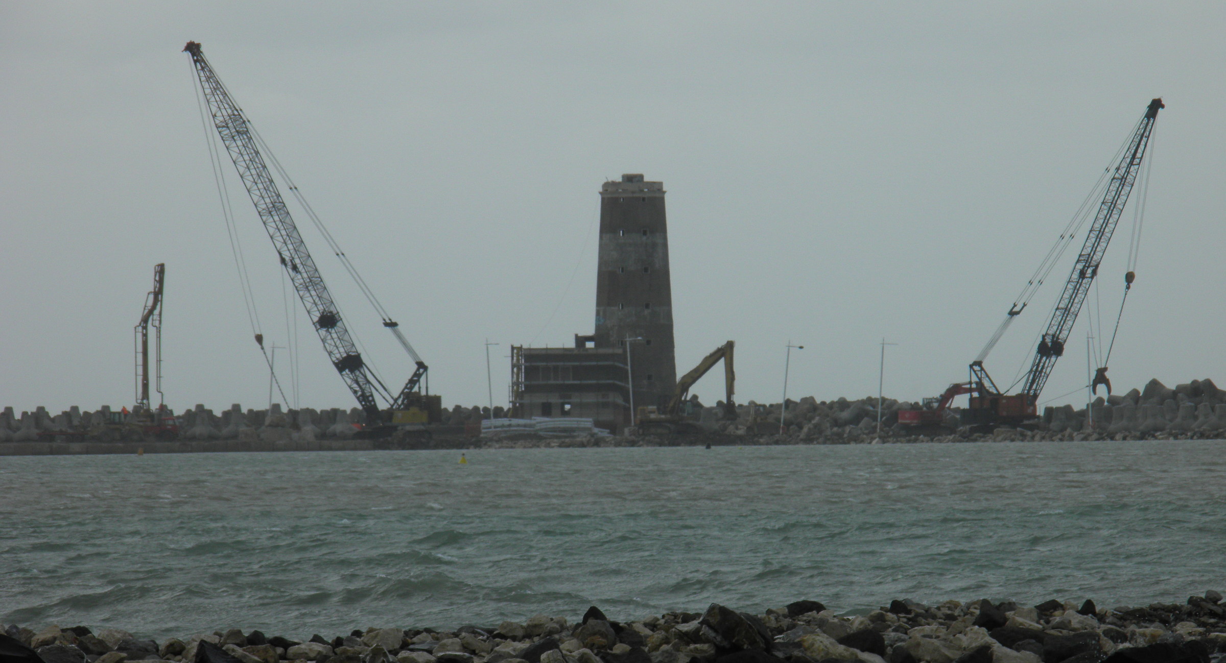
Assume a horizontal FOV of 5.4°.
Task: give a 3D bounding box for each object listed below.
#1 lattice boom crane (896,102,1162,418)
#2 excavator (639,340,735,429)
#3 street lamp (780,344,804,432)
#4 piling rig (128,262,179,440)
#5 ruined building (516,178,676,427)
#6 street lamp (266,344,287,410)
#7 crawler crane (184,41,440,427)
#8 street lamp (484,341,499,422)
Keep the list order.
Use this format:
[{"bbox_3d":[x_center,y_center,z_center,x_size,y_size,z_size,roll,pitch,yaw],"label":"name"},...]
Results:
[{"bbox_3d":[47.641,-7.014,1390.000,22.800,35.500,5.500,-1,0,-25],"label":"lattice boom crane"},{"bbox_3d":[7.797,5.925,1385.000,10.800,10.000,3.400,-1,0,8],"label":"excavator"},{"bbox_3d":[18.885,5.925,1385.000,2.300,10.000,0.350,-1,0,0],"label":"street lamp"},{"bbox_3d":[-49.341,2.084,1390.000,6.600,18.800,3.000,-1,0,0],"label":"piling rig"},{"bbox_3d":[-1.952,-2.877,1405.000,17.900,27.900,13.500,-1,0,0],"label":"ruined building"},{"bbox_3d":[-35.722,6.302,1390.000,2.000,10.000,0.350,-1,0,0],"label":"street lamp"},{"bbox_3d":[-32.198,-9.555,1390.000,28.500,42.000,5.800,-1,0,25],"label":"crawler crane"},{"bbox_3d":[-12.828,5.984,1387.000,1.800,10.100,0.350,-1,0,0],"label":"street lamp"}]

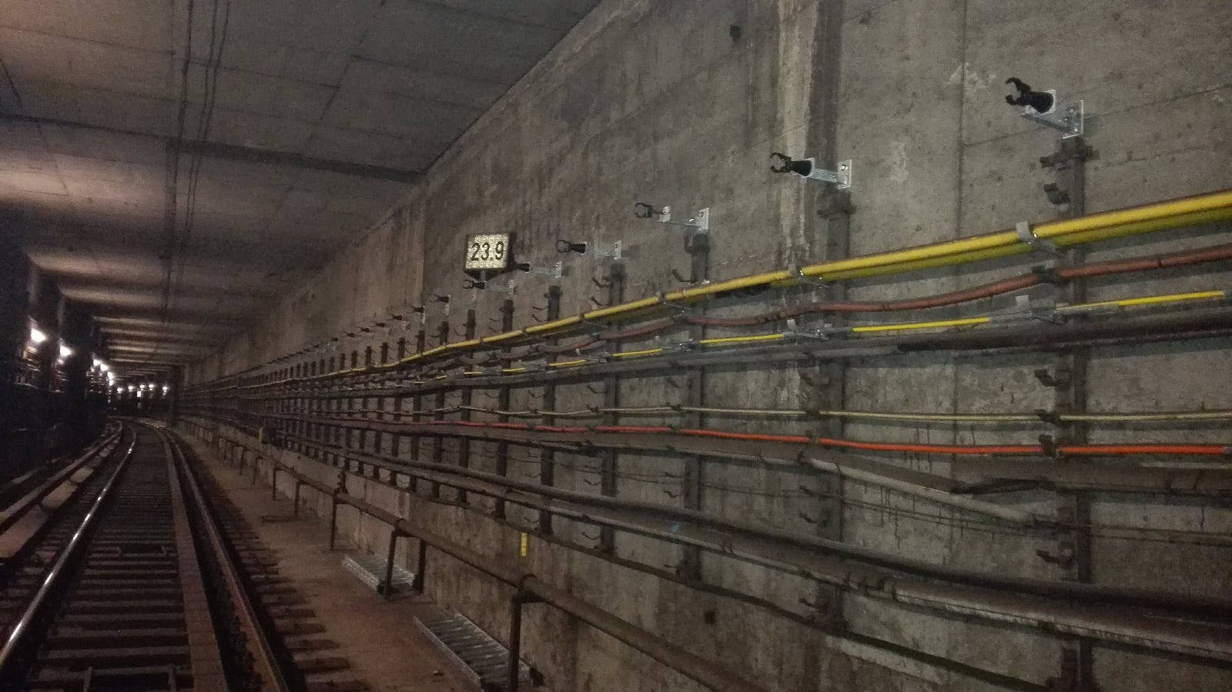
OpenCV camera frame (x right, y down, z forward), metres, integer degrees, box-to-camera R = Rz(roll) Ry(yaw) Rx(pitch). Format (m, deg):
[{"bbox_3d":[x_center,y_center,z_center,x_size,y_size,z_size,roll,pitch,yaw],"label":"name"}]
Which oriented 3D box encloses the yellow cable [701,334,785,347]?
[{"bbox_3d":[0.505,-0.025,3.742,0.022,0.022,0.630,4,-5,-26],"label":"yellow cable"}]

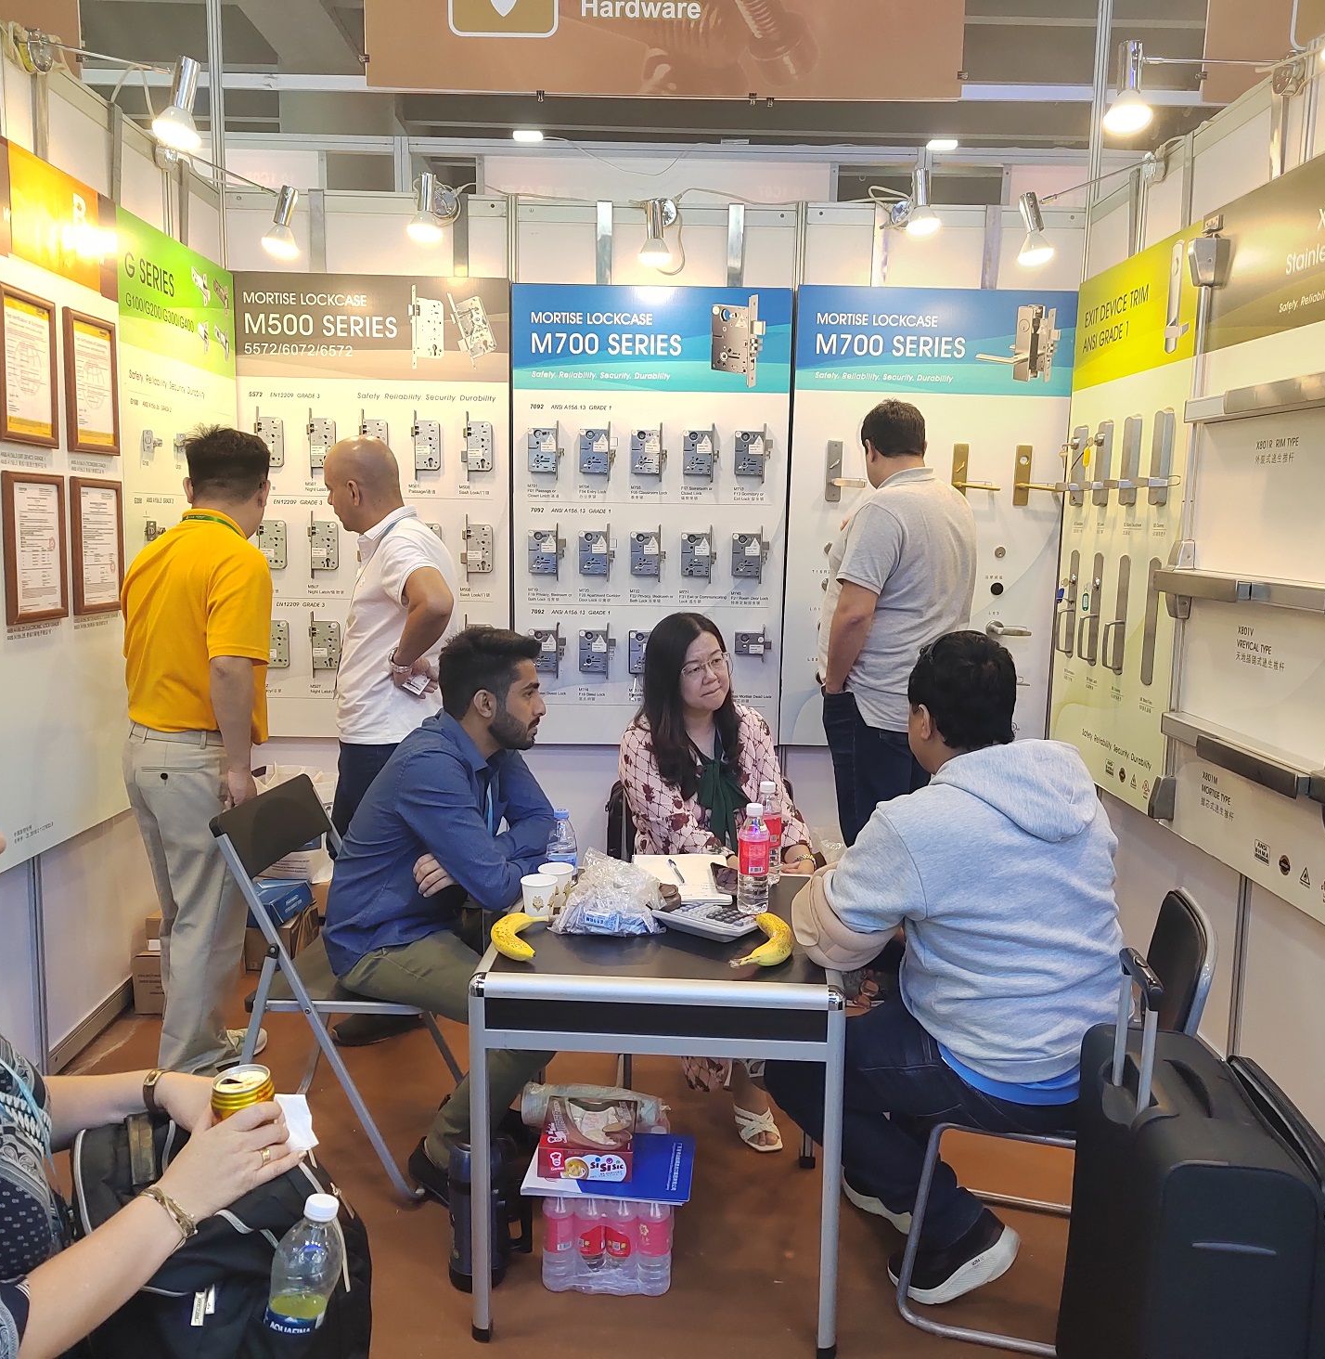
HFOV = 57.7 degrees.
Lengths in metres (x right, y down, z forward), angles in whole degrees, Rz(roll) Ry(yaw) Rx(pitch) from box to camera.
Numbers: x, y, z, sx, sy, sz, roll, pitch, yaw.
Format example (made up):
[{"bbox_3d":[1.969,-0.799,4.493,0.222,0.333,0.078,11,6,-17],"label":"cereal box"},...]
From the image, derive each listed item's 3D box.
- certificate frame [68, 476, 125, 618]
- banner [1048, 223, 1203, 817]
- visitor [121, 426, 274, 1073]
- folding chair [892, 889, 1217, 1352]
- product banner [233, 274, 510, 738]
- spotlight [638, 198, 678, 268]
[{"bbox_3d":[-1.468,-0.344,3.131,0.020,0.340,0.255,1,8,-1],"label":"certificate frame"},{"bbox_3d":[1.440,-0.490,3.796,0.030,1.610,0.955,1,8,-1],"label":"banner"},{"bbox_3d":[-1.158,0.183,3.122,0.470,1.640,0.340,4,8,21],"label":"visitor"},{"bbox_3d":[0.726,0.765,2.298,0.510,0.790,0.500,3,8,13],"label":"folding chair"},{"bbox_3d":[-1.031,-0.589,4.268,0.960,1.610,0.030,1,8,0],"label":"product banner"},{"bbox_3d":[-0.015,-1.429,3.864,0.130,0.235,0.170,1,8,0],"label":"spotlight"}]

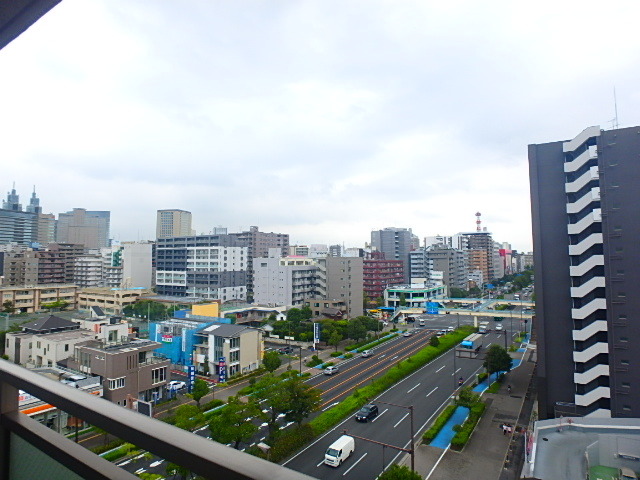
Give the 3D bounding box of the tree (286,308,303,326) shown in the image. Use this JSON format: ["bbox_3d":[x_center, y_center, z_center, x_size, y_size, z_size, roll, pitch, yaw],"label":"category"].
[{"bbox_3d":[-7.672,25.781,116.584,5.000,9.400,5.000,0,-4,0],"label":"tree"}]

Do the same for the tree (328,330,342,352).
[{"bbox_3d":[4.184,26.695,102.295,3.700,5.700,3.700,-1,-3,2],"label":"tree"}]

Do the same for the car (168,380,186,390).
[{"bbox_3d":[-28.042,28.596,76.789,1.620,1.500,3.700,-3,-3,34],"label":"car"}]

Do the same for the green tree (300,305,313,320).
[{"bbox_3d":[-4.096,25.499,118.605,4.200,10.200,4.200,0,-4,0],"label":"green tree"}]

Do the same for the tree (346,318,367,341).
[{"bbox_3d":[10.896,26.888,115.086,5.800,7.200,5.800,-1,-3,0],"label":"tree"}]

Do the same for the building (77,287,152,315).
[{"bbox_3d":[-102.220,29.842,193.332,42.000,10.800,14.000,-3,-4,38],"label":"building"}]

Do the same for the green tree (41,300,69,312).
[{"bbox_3d":[-121.613,31.681,176.350,9.500,6.000,8.000,0,-4,0],"label":"green tree"}]

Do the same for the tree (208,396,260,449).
[{"bbox_3d":[-10.161,23.113,46.966,6.400,9.000,6.400,-3,-3,34],"label":"tree"}]

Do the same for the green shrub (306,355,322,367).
[{"bbox_3d":[-1.293,27.937,90.675,3.200,2.100,2.600,-3,-4,34],"label":"green shrub"}]

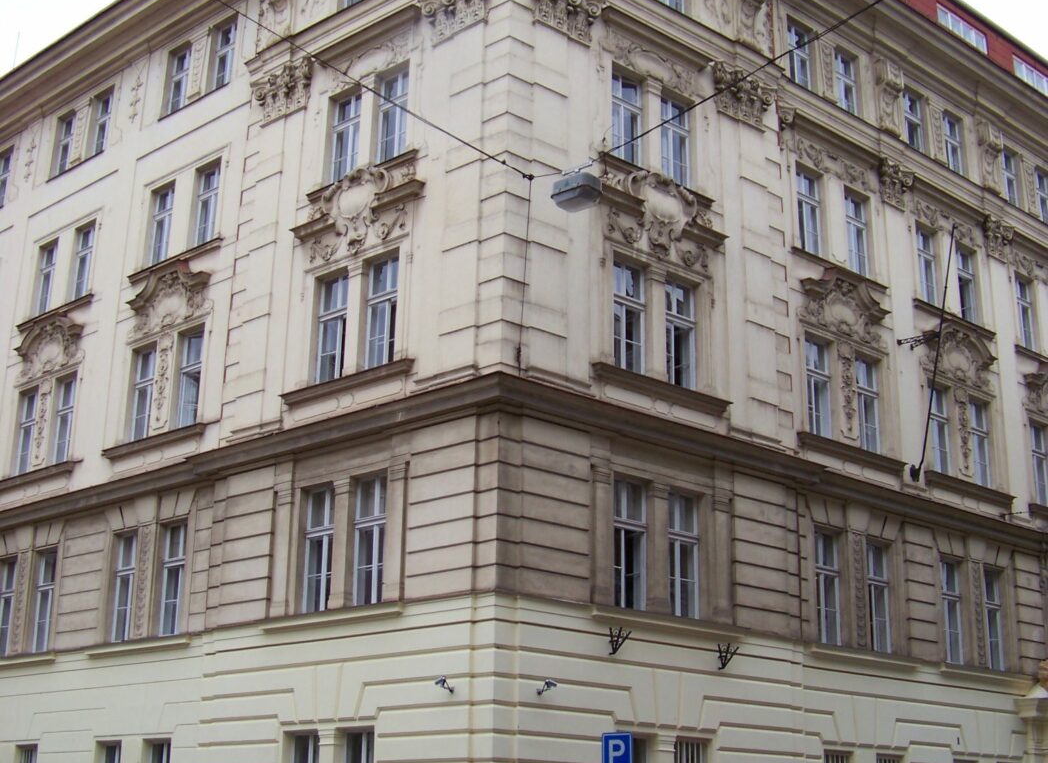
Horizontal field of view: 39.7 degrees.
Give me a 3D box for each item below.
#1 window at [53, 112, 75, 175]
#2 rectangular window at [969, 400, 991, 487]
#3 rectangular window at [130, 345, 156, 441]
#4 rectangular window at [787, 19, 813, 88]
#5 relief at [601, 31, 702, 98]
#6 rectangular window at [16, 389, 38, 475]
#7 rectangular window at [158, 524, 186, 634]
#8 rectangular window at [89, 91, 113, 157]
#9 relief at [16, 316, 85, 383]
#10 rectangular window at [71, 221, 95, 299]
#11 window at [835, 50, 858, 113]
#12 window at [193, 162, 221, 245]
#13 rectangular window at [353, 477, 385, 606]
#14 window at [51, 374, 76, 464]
[{"bbox_3d":[-11.520,-5.972,36.849,0.970,1.730,0.200,-15,-23,41],"label":"window"},{"bbox_3d":[10.584,1.444,33.958,0.970,2.130,0.200,16,-23,-40],"label":"rectangular window"},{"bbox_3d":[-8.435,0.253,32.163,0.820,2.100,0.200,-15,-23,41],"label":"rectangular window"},{"bbox_3d":[5.977,-7.167,32.083,0.970,1.500,0.180,16,-23,-40],"label":"rectangular window"},{"bbox_3d":[2.516,-6.054,27.699,2.770,0.700,0.140,16,-23,-40],"label":"relief"},{"bbox_3d":[-11.762,1.243,34.706,0.970,2.130,0.200,-15,-23,41],"label":"rectangular window"},{"bbox_3d":[-6.777,3.879,28.733,0.950,2.240,0.200,-15,-23,41],"label":"rectangular window"},{"bbox_3d":[-10.419,-6.367,36.304,0.913,1.773,0.180,-15,-23,41],"label":"rectangular window"},{"bbox_3d":[-11.188,-0.834,34.275,3.200,1.280,0.350,-15,-23,41],"label":"relief"},{"bbox_3d":[-10.242,-2.727,34.299,0.900,1.940,0.200,-15,-23,41],"label":"rectangular window"},{"bbox_3d":[7.139,-6.615,32.723,0.900,1.630,0.200,16,-23,-40],"label":"window"},{"bbox_3d":[-6.680,-3.767,31.346,0.927,1.861,0.160,-15,-23,40],"label":"window"},{"bbox_3d":[-2.511,2.719,24.855,0.938,2.256,0.160,-15,-23,40],"label":"rectangular window"},{"bbox_3d":[-10.355,0.901,33.343,0.977,2.093,0.160,-15,-23,40],"label":"window"}]

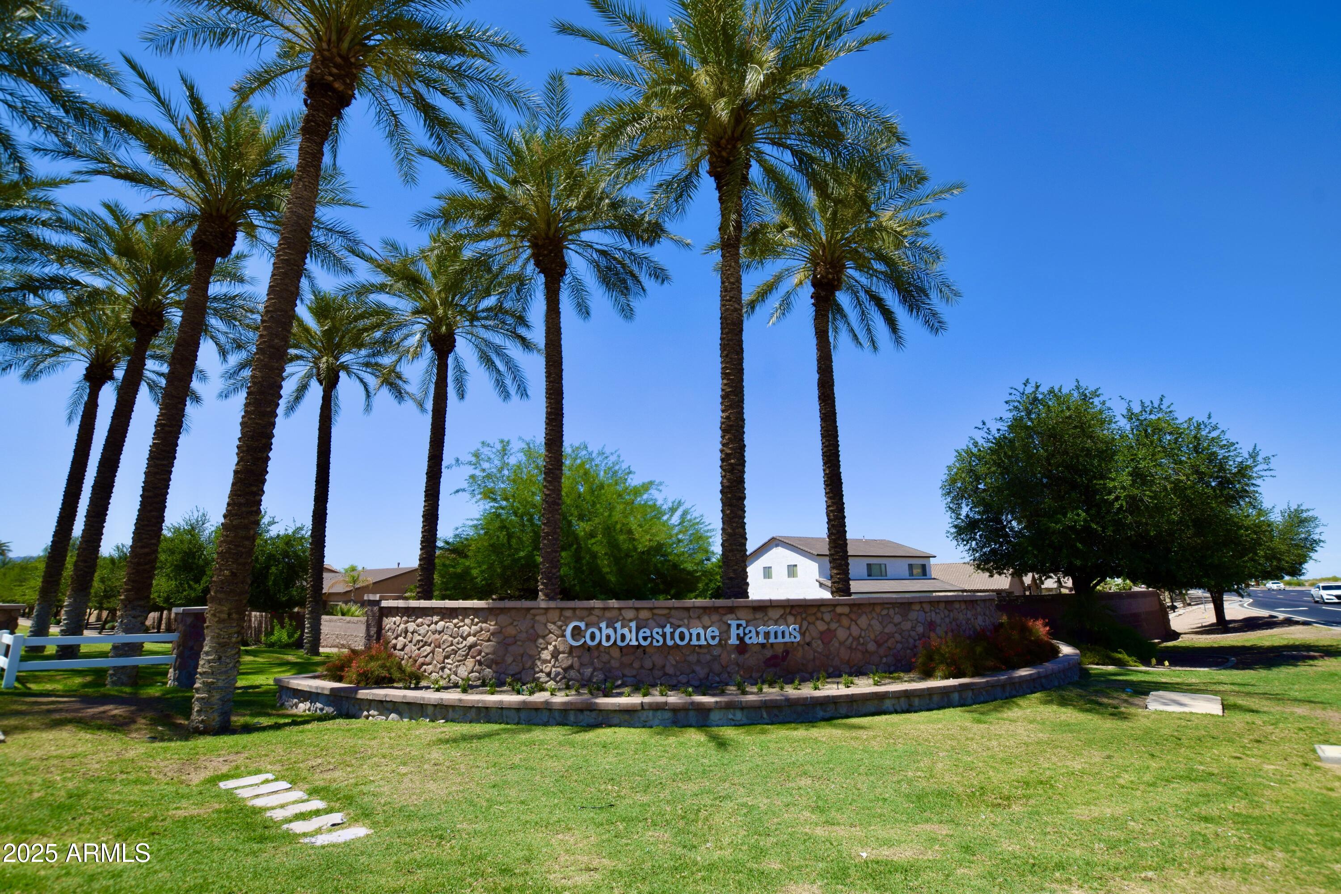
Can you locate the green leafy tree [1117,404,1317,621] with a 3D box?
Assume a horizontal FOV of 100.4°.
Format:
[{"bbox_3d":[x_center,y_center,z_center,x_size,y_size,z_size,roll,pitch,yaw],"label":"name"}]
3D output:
[{"bbox_3d":[22.300,2.820,22.900,6.800,9.000,6.800,0,-13,0],"label":"green leafy tree"}]

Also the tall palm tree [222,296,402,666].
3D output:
[{"bbox_3d":[-10.300,0.370,16.000,4.900,10.500,4.900,0,-13,0],"label":"tall palm tree"}]

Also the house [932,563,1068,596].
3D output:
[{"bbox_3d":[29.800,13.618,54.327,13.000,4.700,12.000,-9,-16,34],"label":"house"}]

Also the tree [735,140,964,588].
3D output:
[{"bbox_3d":[4.300,-1.400,13.400,5.500,12.700,5.500,0,-13,0],"label":"tree"}]

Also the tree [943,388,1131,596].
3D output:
[{"bbox_3d":[10.500,1.685,15.625,6.200,7.200,6.200,0,-13,0],"label":"tree"}]

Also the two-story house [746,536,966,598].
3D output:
[{"bbox_3d":[18.200,13.000,57.800,15.300,7.100,15.300,6,-15,-25],"label":"two-story house"}]

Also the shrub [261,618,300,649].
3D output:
[{"bbox_3d":[-11.500,5.530,16.600,1.050,0.930,0.950,0,-13,0],"label":"shrub"}]

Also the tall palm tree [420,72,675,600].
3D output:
[{"bbox_3d":[-2.750,-1.900,12.352,6.000,13.000,6.000,0,-13,0],"label":"tall palm tree"}]

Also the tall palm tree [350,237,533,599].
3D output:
[{"bbox_3d":[-6.950,-0.315,16.295,5.800,12.000,5.800,0,-13,0],"label":"tall palm tree"}]

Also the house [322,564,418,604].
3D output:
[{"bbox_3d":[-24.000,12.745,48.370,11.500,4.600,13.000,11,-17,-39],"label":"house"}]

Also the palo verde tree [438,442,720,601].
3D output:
[{"bbox_3d":[-2.800,2.710,16.800,8.400,6.200,7.600,0,-13,0],"label":"palo verde tree"}]

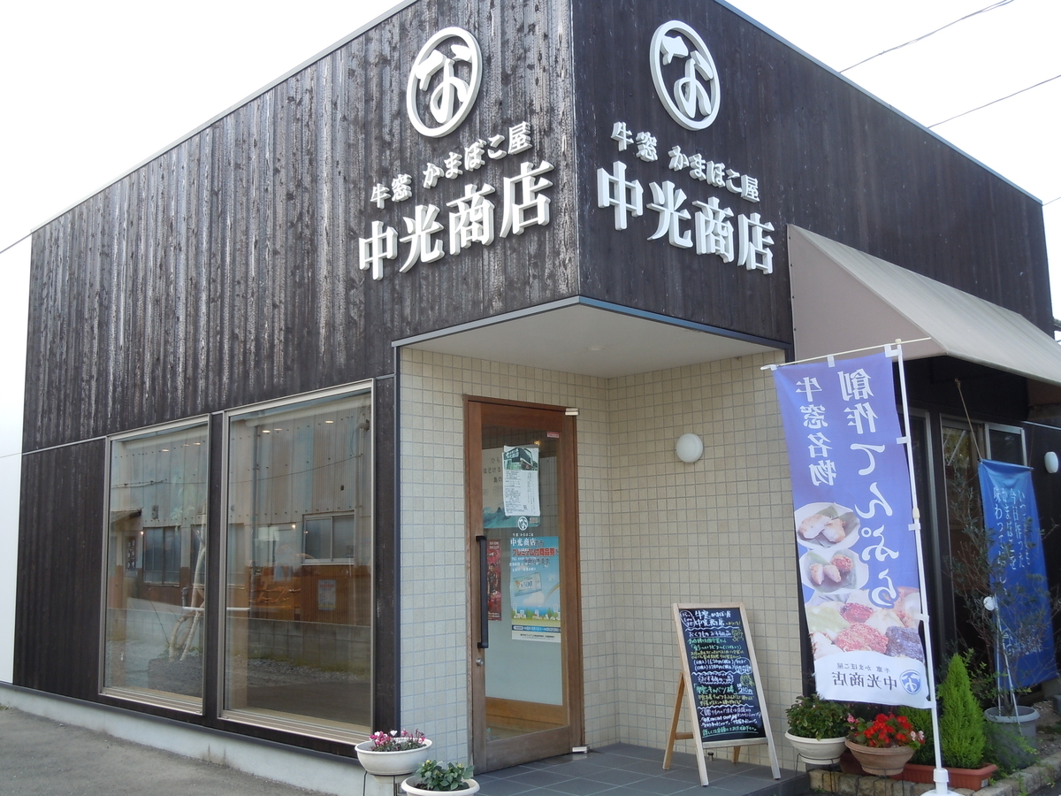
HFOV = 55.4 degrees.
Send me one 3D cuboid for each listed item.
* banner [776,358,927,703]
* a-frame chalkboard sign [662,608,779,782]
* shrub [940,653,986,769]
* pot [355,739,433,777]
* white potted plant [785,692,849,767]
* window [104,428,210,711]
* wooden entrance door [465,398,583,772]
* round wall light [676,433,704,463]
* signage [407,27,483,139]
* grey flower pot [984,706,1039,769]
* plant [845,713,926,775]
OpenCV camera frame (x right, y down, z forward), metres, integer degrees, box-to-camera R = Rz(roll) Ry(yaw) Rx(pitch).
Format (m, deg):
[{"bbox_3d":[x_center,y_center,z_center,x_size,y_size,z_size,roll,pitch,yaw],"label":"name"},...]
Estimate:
[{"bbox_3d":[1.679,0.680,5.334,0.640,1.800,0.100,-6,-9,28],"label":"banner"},{"bbox_3d":[1.044,1.629,5.685,0.470,0.935,0.460,1,-8,-19],"label":"a-frame chalkboard sign"},{"bbox_3d":[2.252,1.631,5.280,0.230,0.580,0.230,-9,-11,44],"label":"shrub"},{"bbox_3d":[-0.635,1.681,4.720,0.360,0.135,0.360,-1,-8,0],"label":"pot"},{"bbox_3d":[1.456,1.667,5.100,0.350,0.320,0.350,-9,-11,44],"label":"white potted plant"},{"bbox_3d":[-2.806,1.218,7.490,1.690,2.030,0.100,-9,-11,44],"label":"window"},{"bbox_3d":[-0.017,1.084,6.135,0.100,2.135,0.975,-9,-11,44],"label":"wooden entrance door"},{"bbox_3d":[0.986,0.312,6.300,0.180,0.183,0.120,-9,-11,44],"label":"round wall light"},{"bbox_3d":[-0.469,-1.699,5.434,0.575,0.575,0.060,-9,-11,44],"label":"signage"},{"bbox_3d":[2.704,1.907,5.660,0.290,0.295,0.290,-9,-11,44],"label":"grey flower pot"},{"bbox_3d":[1.707,1.671,4.900,0.355,0.275,0.350,-9,-11,44],"label":"plant"}]

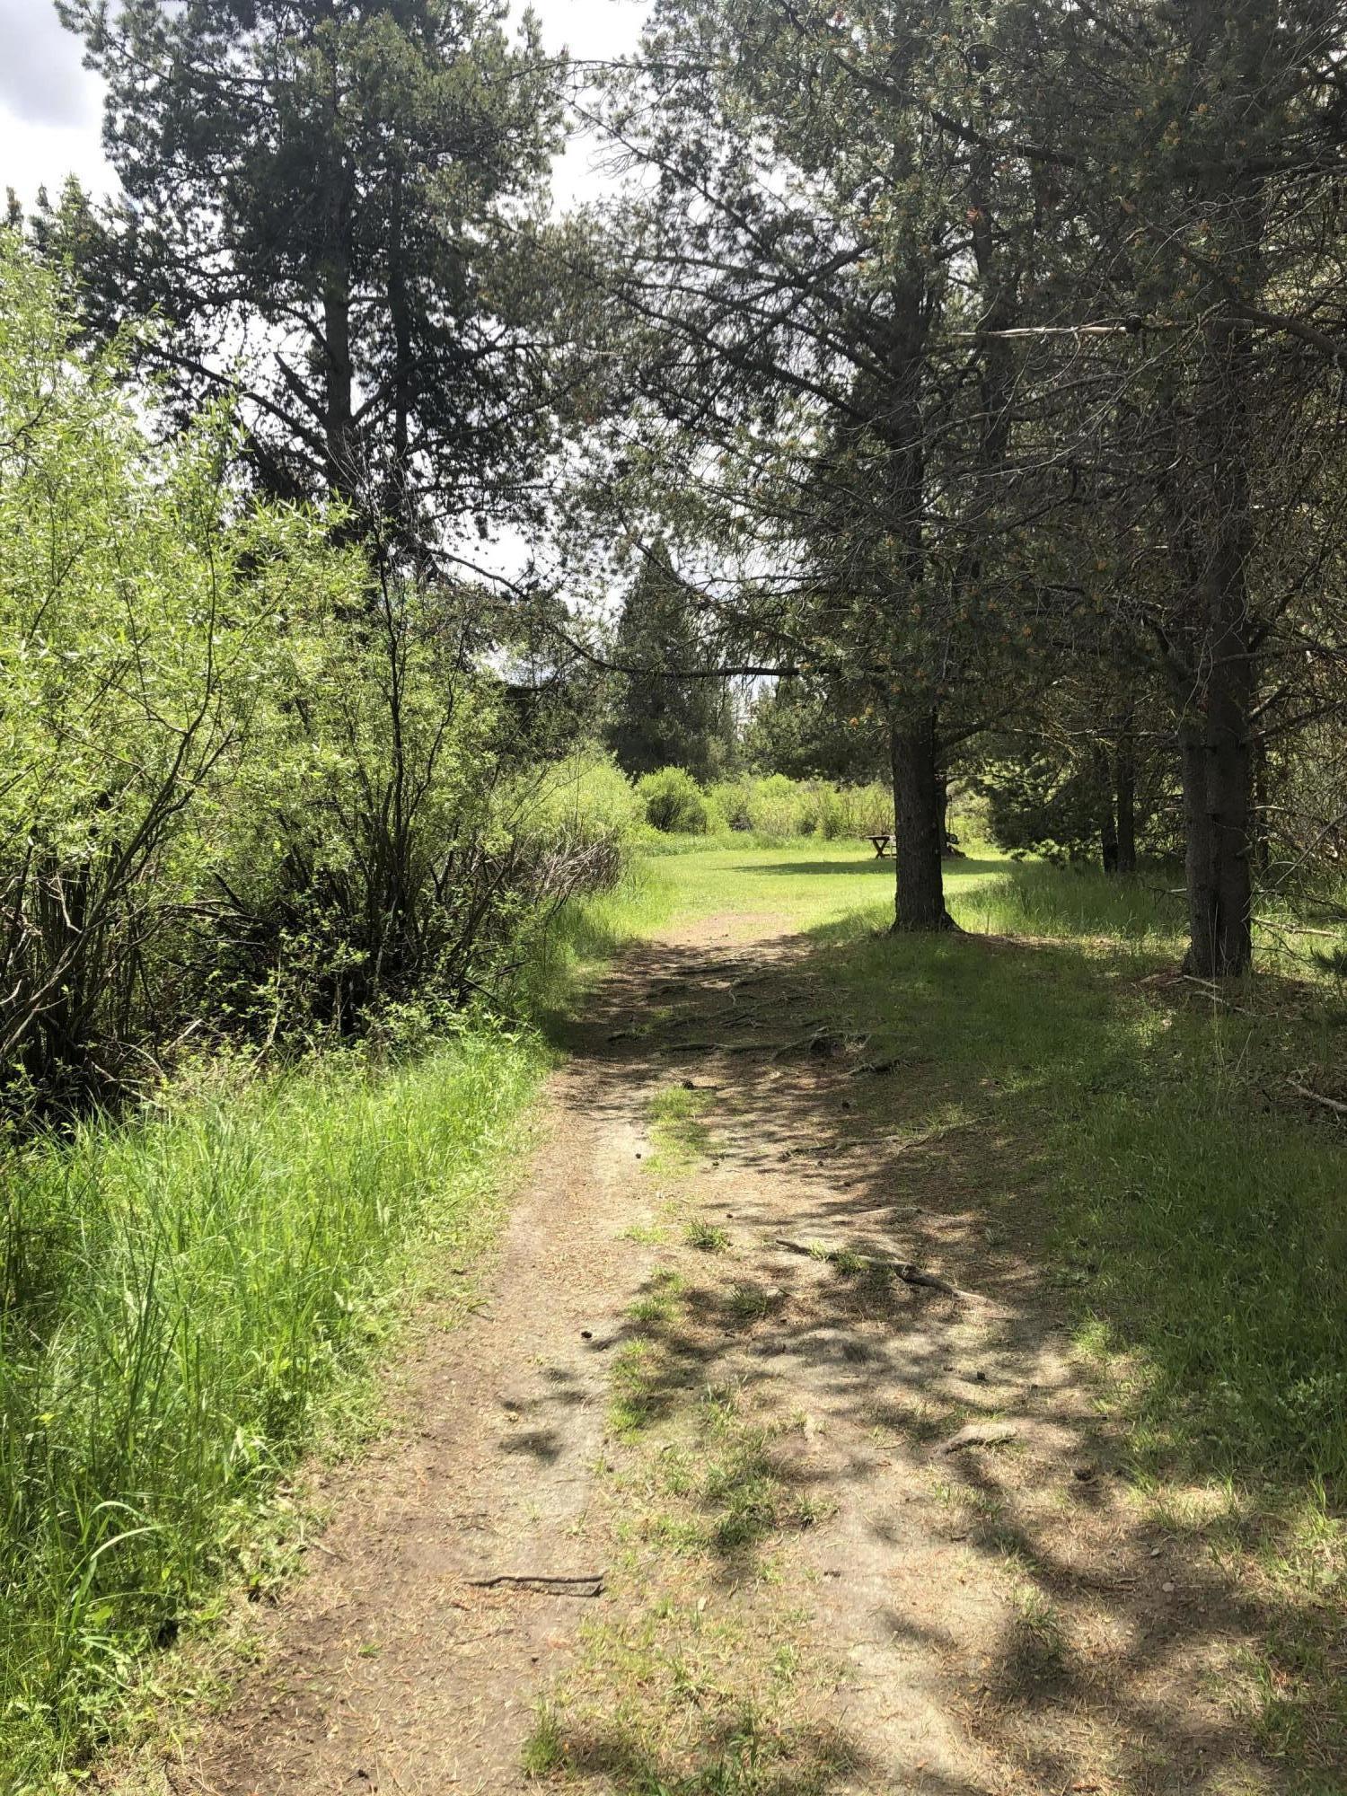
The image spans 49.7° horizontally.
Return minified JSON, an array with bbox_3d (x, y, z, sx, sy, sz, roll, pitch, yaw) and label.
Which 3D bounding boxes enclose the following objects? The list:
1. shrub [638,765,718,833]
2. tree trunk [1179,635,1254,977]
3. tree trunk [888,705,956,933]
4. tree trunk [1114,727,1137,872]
[{"bbox_3d":[0.165,-3.881,57.000,3.138,2.642,2.800,0,3,0],"label":"shrub"},{"bbox_3d":[4.784,-0.810,12.800,0.655,3.016,0.500,1,4,20],"label":"tree trunk"},{"bbox_3d":[3.017,-0.935,17.600,0.740,2.703,0.680,0,3,10],"label":"tree trunk"},{"bbox_3d":[9.330,-2.028,30.000,0.450,3.042,0.450,1,3,17],"label":"tree trunk"}]

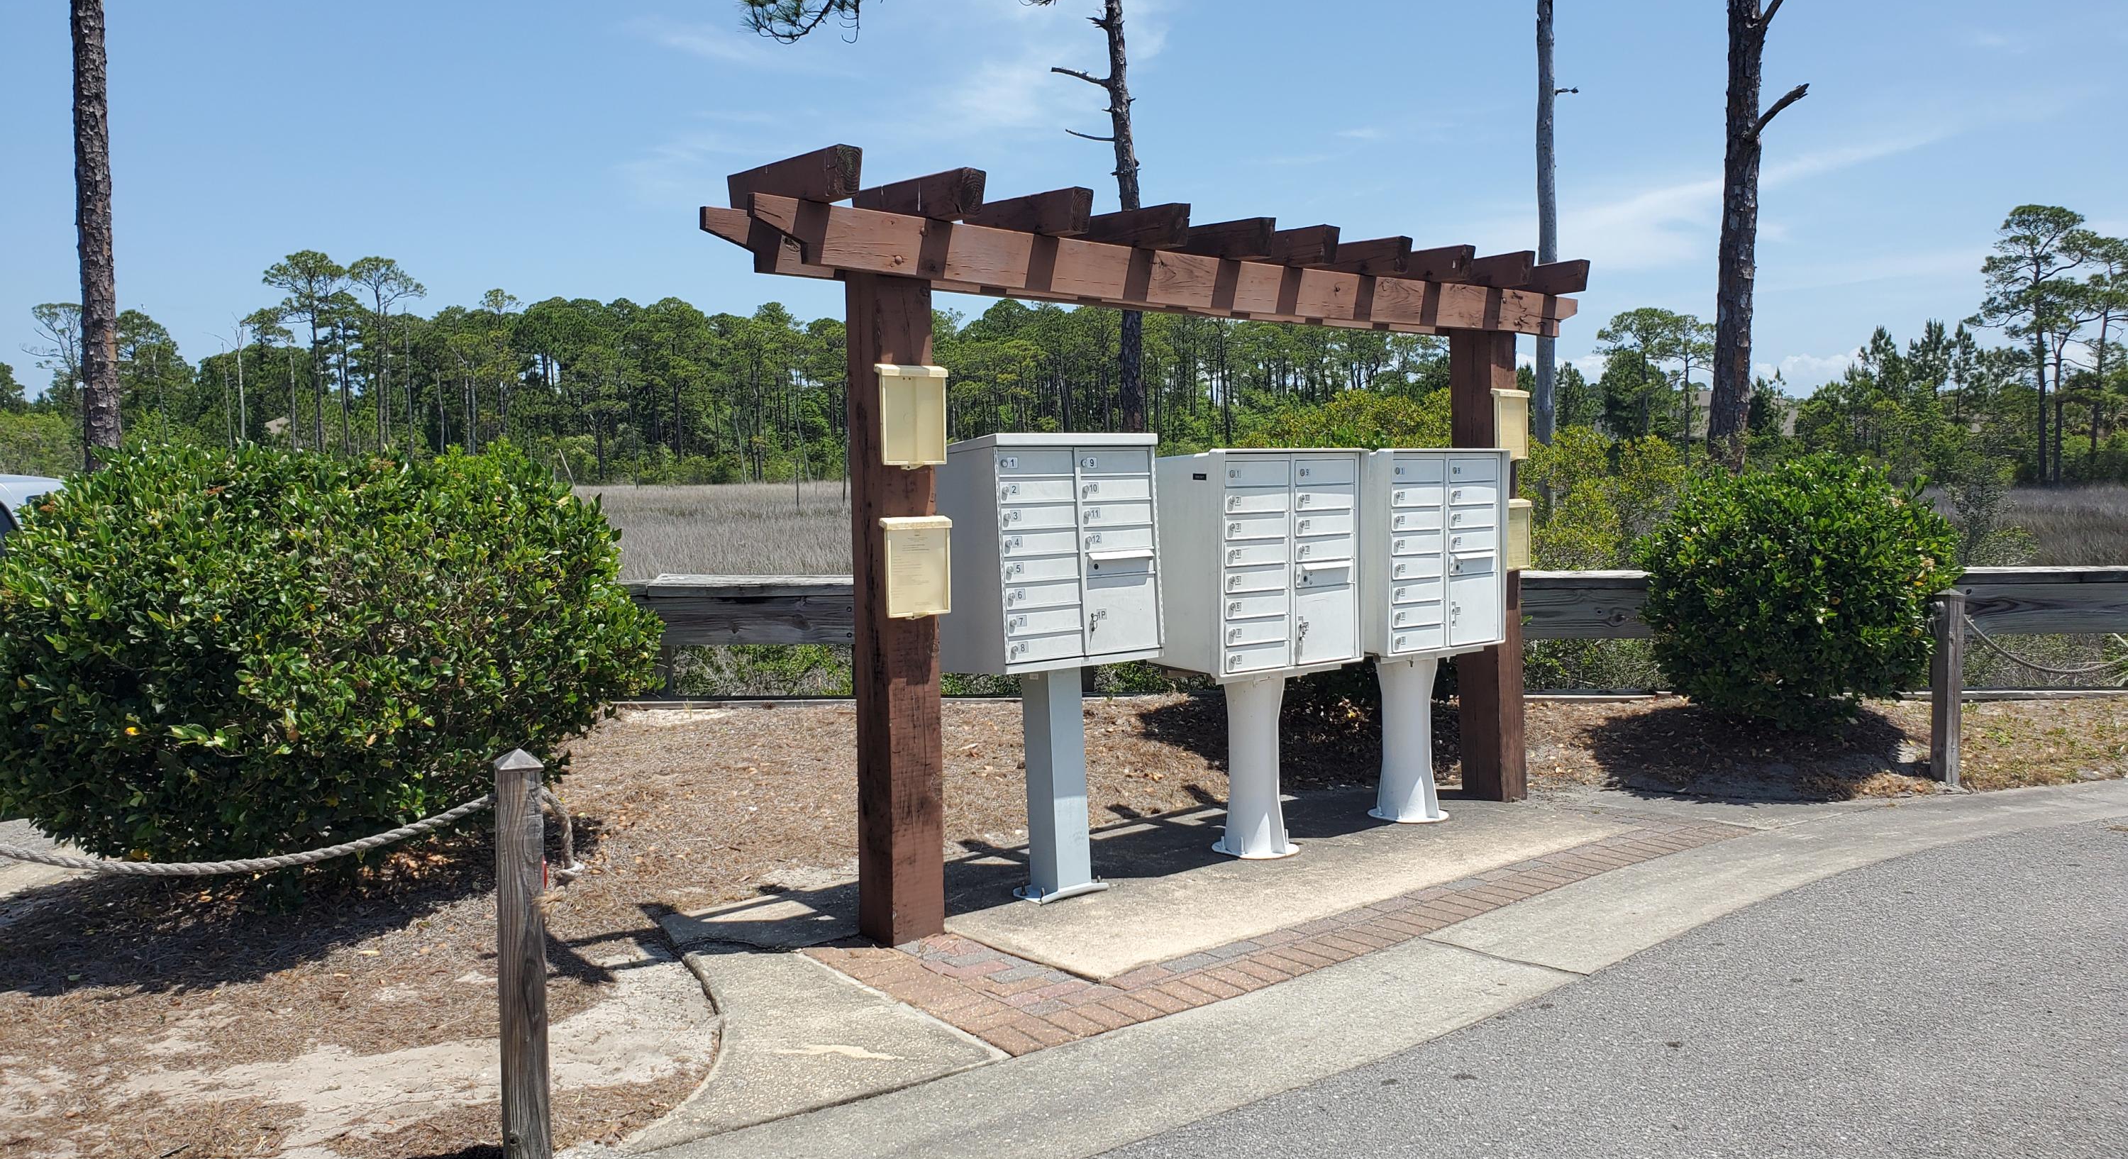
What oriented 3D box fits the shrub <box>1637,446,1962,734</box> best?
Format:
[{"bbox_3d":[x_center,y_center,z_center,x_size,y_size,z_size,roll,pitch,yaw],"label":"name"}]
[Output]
[{"bbox_3d":[3.787,0.112,8.203,1.660,1.470,1.700,1,4,25],"label":"shrub"}]

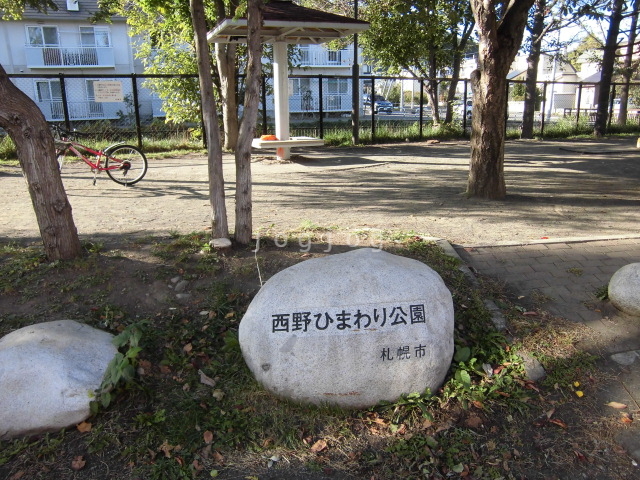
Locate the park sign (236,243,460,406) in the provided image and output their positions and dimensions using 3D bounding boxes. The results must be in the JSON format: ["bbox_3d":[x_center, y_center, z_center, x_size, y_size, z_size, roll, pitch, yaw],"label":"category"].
[{"bbox_3d":[0.142,0.431,2.572,1.090,0.690,0.610,-2,15,-4],"label":"park sign"}]

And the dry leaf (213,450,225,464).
[{"bbox_3d":[-0.442,0.947,2.093,0.045,0.020,0.070,-12,18,-36],"label":"dry leaf"}]

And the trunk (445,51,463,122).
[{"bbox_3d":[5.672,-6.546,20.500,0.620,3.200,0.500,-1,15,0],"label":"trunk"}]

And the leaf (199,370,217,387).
[{"bbox_3d":[-0.597,0.738,2.552,0.065,0.030,0.115,-10,19,-31],"label":"leaf"}]

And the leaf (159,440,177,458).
[{"bbox_3d":[-0.678,0.928,2.129,0.075,0.025,0.085,-8,16,-23],"label":"leaf"}]

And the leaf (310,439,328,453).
[{"bbox_3d":[-0.002,0.920,2.148,0.080,0.025,0.050,-12,18,-35],"label":"leaf"}]

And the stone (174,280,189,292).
[{"bbox_3d":[-0.988,0.333,3.437,0.090,0.050,0.085,0,16,0],"label":"stone"}]

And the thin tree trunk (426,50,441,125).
[{"bbox_3d":[4.049,-5.484,17.149,0.360,2.650,0.330,0,16,0],"label":"thin tree trunk"}]

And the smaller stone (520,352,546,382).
[{"bbox_3d":[1.152,0.688,2.593,0.110,0.090,0.160,-3,15,-7],"label":"smaller stone"}]

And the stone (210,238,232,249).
[{"bbox_3d":[-0.821,0.029,3.986,0.170,0.060,0.110,0,16,0],"label":"stone"}]

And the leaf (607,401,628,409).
[{"bbox_3d":[1.502,0.836,2.432,0.105,0.015,0.042,3,17,11],"label":"leaf"}]

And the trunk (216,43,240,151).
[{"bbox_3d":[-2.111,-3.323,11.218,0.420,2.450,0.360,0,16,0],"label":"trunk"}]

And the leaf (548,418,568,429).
[{"bbox_3d":[1.122,0.865,2.261,0.095,0.025,0.040,9,18,34],"label":"leaf"}]

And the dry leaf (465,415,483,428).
[{"bbox_3d":[0.726,0.858,2.272,0.080,0.025,0.075,2,15,13],"label":"dry leaf"}]

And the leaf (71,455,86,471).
[{"bbox_3d":[-1.045,0.968,2.083,0.060,0.020,0.070,0,16,0],"label":"leaf"}]

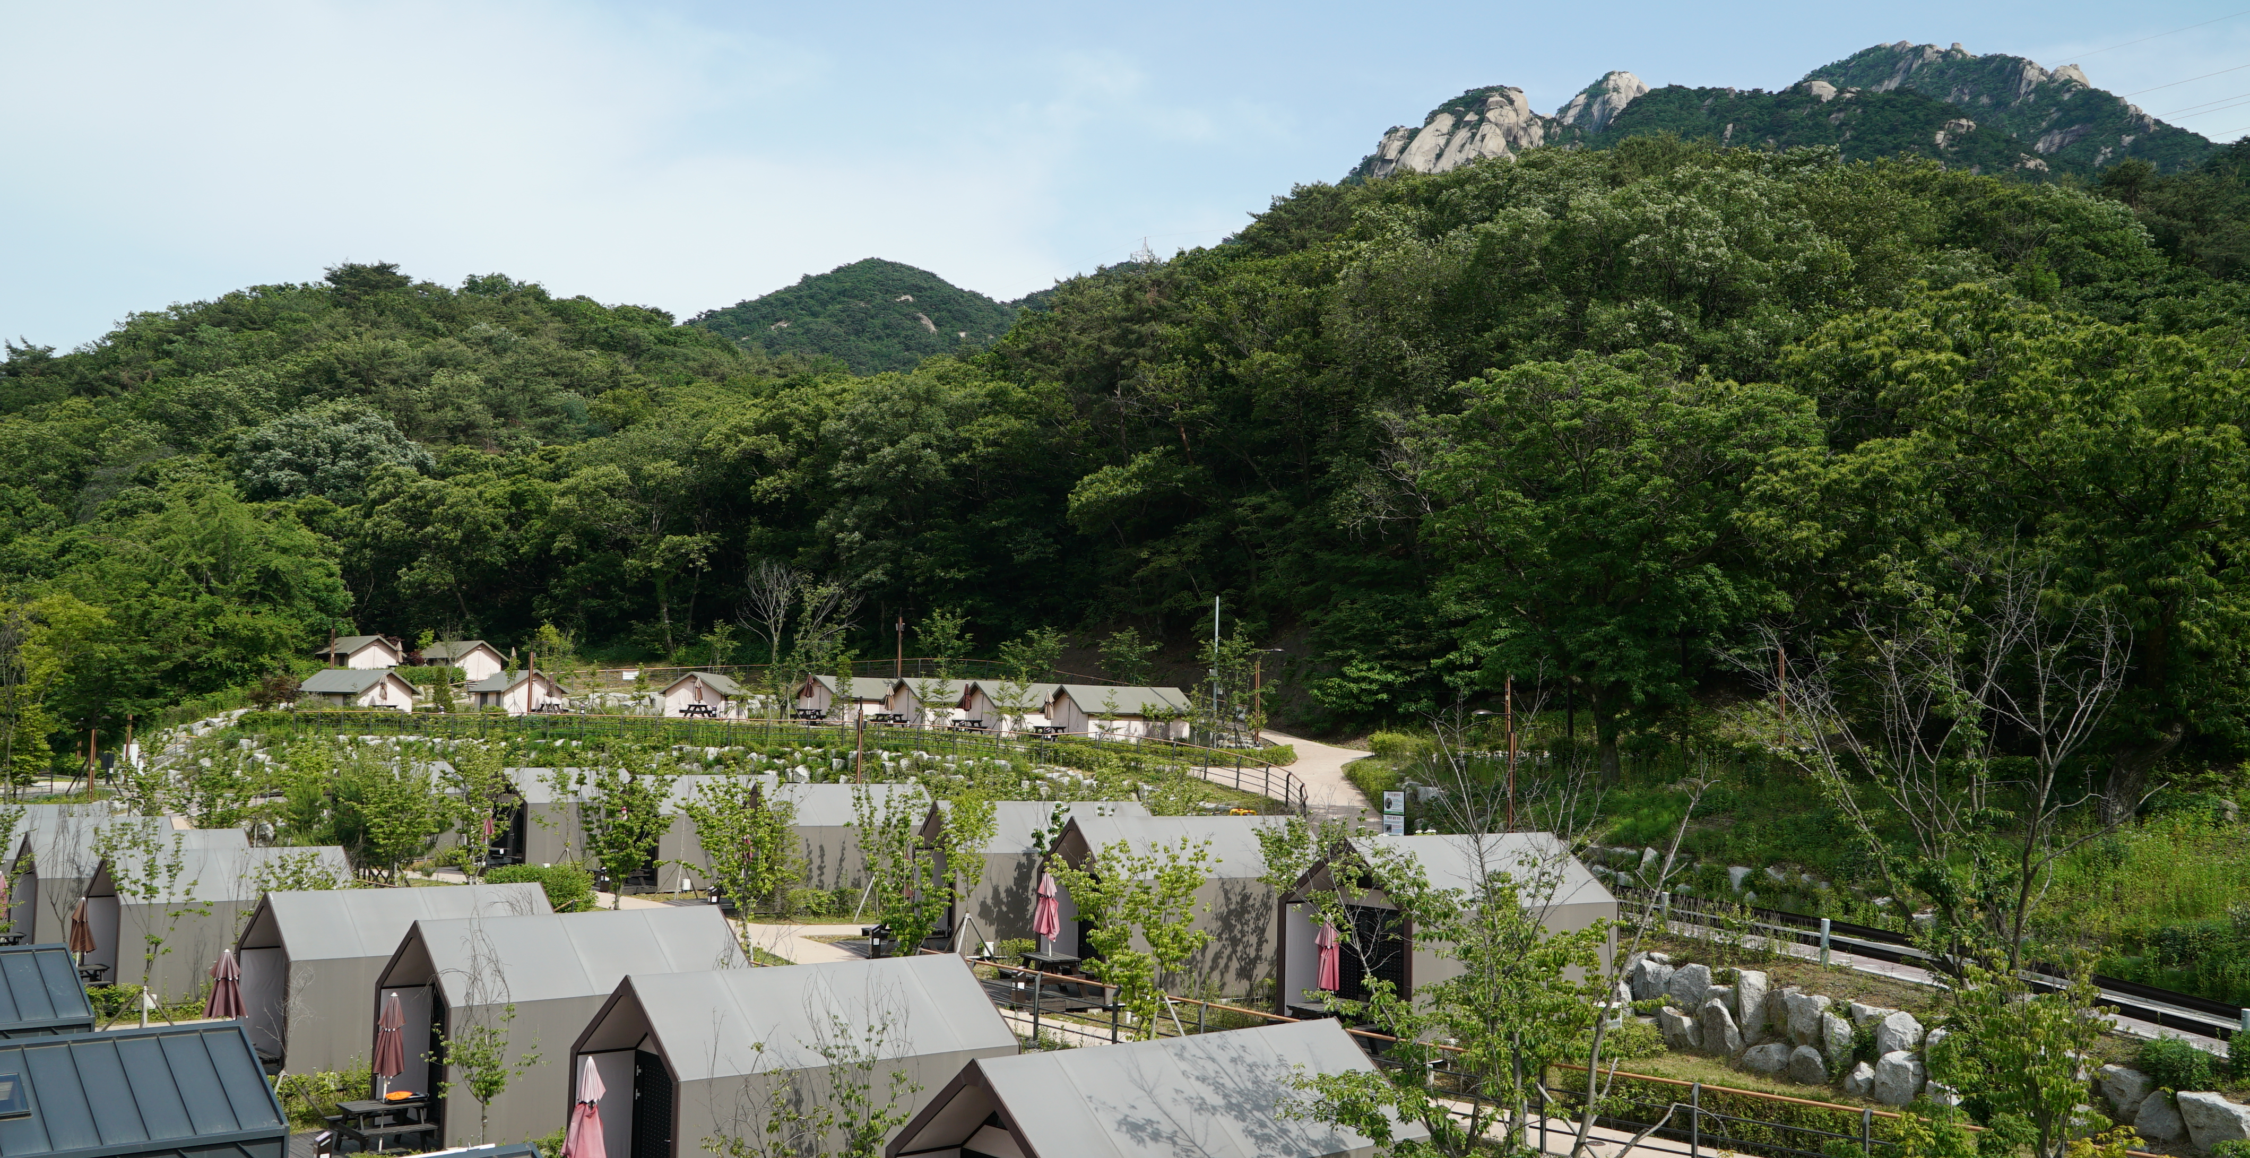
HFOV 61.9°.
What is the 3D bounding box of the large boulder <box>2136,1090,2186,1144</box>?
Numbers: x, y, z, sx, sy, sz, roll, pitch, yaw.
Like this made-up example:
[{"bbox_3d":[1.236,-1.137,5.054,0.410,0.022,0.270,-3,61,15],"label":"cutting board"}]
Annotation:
[{"bbox_3d":[14.295,7.426,25.900,0.710,0.750,0.660,-1,-6,25],"label":"large boulder"}]

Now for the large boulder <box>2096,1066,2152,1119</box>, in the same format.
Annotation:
[{"bbox_3d":[14.076,7.236,26.400,0.800,0.770,0.700,-1,-6,25],"label":"large boulder"}]

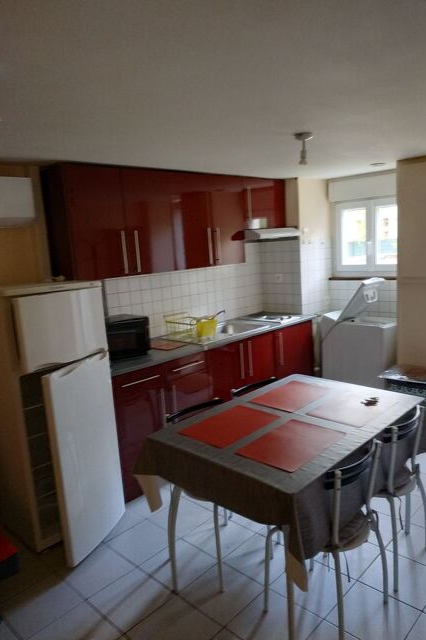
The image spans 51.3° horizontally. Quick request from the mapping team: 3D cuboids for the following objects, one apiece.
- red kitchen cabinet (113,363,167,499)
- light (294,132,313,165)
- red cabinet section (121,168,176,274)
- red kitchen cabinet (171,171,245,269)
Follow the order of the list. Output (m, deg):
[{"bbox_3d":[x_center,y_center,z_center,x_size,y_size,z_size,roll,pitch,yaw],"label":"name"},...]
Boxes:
[{"bbox_3d":[-0.663,0.718,3.164,0.619,0.853,0.406,5,13,45],"label":"red kitchen cabinet"},{"bbox_3d":[0.519,-0.965,2.532,0.110,0.160,0.110,-4,9,0],"label":"light"},{"bbox_3d":[-0.555,-0.709,3.271,0.417,0.716,0.310,-13,13,-43],"label":"red cabinet section"},{"bbox_3d":[-0.147,-0.813,3.754,0.355,0.736,0.812,5,13,45],"label":"red kitchen cabinet"}]

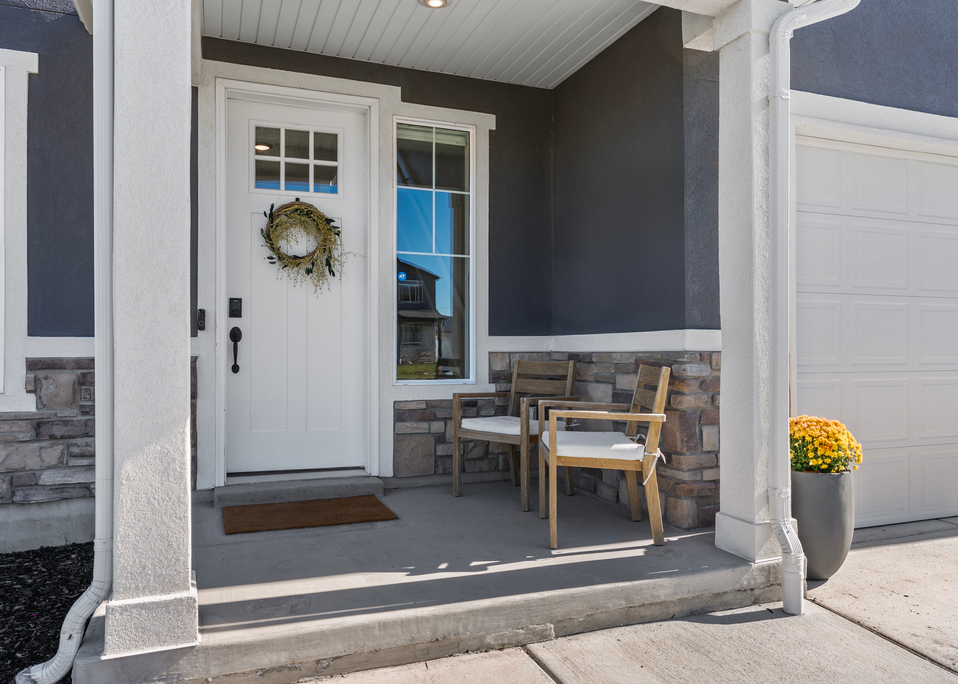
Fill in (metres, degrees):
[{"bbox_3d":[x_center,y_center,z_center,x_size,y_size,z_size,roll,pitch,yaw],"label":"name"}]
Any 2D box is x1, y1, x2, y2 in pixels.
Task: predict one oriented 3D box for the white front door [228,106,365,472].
[{"bbox_3d":[-1.219,-0.361,4.617,0.908,2.445,0.060,0,0,-21],"label":"white front door"}]

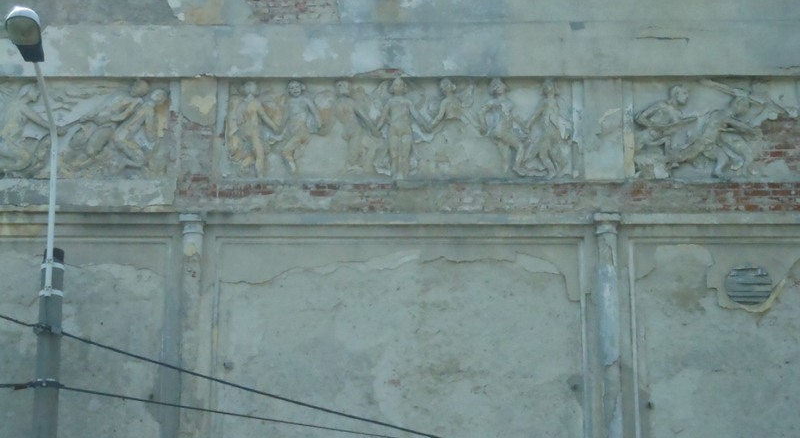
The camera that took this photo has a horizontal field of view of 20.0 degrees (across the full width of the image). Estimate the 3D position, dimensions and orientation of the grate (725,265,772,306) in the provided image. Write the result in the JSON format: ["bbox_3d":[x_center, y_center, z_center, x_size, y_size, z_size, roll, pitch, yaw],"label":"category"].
[{"bbox_3d":[3.403,0.647,22.100,0.460,0.445,0.070,0,-25,1],"label":"grate"}]

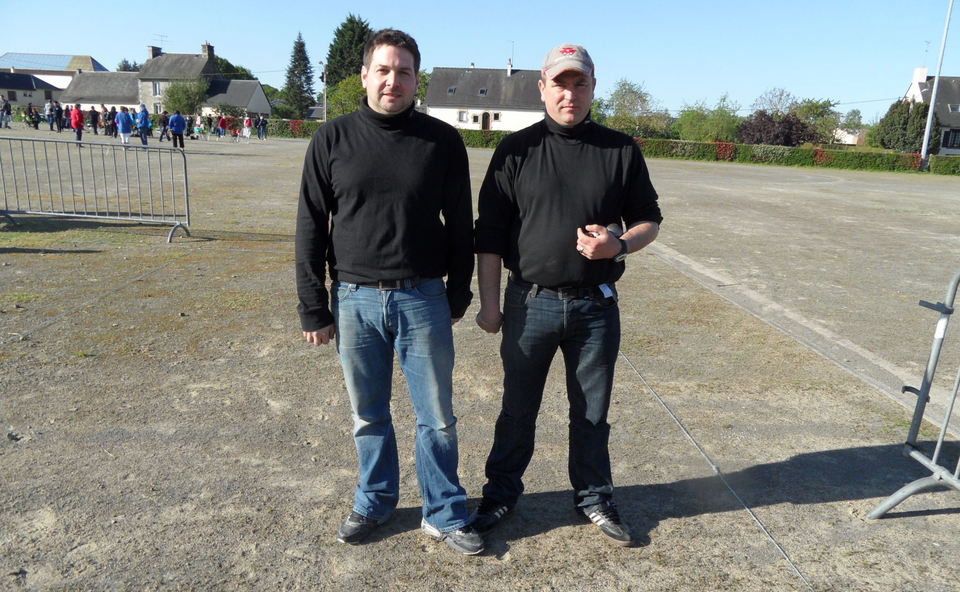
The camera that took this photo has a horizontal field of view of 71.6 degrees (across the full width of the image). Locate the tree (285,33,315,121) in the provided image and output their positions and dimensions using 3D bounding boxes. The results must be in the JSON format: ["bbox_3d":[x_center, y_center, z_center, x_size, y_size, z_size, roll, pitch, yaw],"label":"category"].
[{"bbox_3d":[-15.060,-17.548,55.528,2.693,8.327,2.693,2,14,0],"label":"tree"}]

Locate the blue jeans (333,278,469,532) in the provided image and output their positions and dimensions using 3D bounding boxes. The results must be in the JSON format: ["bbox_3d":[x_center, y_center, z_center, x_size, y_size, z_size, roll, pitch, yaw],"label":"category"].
[{"bbox_3d":[-0.267,0.392,2.386,0.490,0.960,0.330,1,14,-3],"label":"blue jeans"}]

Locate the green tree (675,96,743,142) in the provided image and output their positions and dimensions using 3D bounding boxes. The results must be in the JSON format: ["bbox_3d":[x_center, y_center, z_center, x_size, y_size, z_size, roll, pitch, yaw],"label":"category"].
[{"bbox_3d":[16.307,-12.203,47.500,4.900,4.080,4.000,2,14,0],"label":"green tree"}]

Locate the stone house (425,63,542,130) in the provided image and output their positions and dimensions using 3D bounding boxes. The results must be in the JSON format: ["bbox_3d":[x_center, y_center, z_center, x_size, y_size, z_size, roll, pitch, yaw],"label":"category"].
[{"bbox_3d":[1.164,-21.773,75.011,13.200,6.900,8.000,4,14,6],"label":"stone house"}]

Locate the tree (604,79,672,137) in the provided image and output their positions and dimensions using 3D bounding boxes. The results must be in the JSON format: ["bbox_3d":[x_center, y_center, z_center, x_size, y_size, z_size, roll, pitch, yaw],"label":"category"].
[{"bbox_3d":[10.752,-12.198,45.291,4.800,4.945,4.800,2,14,0],"label":"tree"}]

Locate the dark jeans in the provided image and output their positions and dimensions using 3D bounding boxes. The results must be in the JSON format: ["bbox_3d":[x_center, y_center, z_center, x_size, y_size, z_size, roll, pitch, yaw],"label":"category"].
[{"bbox_3d":[0.258,0.382,2.500,0.450,0.940,0.300,2,14,0],"label":"dark jeans"}]

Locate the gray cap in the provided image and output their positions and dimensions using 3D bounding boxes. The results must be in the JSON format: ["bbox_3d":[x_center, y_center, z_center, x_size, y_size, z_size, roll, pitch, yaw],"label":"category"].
[{"bbox_3d":[0.280,-0.752,2.130,0.178,0.135,0.260,4,14,6],"label":"gray cap"}]

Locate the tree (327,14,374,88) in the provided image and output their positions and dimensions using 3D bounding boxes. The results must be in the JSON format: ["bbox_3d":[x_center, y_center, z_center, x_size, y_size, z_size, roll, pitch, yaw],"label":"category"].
[{"bbox_3d":[-12.592,-21.457,64.826,5.472,11.467,5.472,2,14,0],"label":"tree"}]

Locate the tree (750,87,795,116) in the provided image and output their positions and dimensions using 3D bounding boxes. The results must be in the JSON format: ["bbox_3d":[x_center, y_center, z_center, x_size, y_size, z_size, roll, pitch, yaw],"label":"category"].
[{"bbox_3d":[26.016,-15.601,59.000,4.300,5.750,4.000,2,14,0],"label":"tree"}]

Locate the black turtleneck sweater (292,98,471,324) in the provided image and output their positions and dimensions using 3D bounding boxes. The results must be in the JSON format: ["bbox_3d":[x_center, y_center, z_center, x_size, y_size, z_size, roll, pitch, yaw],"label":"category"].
[{"bbox_3d":[-0.321,-0.251,2.262,0.600,0.800,0.300,1,14,-6],"label":"black turtleneck sweater"}]

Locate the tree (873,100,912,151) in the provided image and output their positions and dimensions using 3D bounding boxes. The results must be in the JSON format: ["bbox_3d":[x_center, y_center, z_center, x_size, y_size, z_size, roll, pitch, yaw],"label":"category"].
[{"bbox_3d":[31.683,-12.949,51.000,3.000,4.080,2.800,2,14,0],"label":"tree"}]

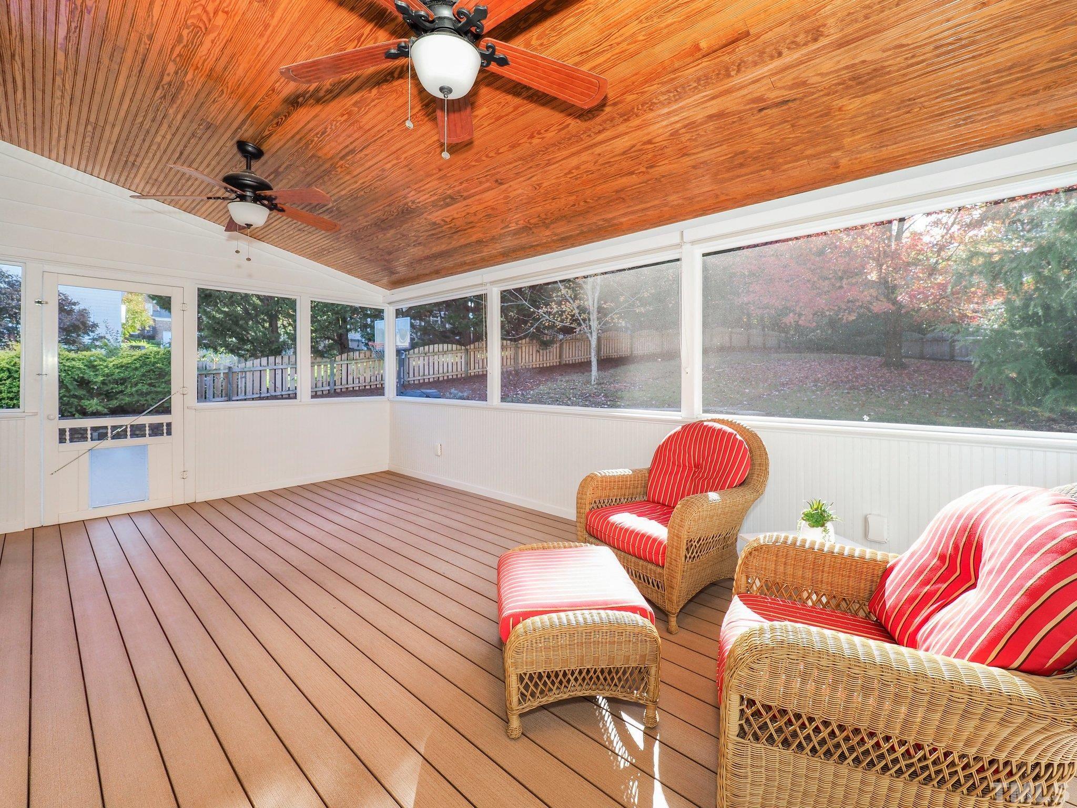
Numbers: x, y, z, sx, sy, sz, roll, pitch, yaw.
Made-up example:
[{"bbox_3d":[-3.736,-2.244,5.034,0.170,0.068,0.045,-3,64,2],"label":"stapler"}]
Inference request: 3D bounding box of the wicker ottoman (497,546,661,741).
[{"bbox_3d":[0.120,0.921,1.836,0.560,0.440,0.630,0,3,-7],"label":"wicker ottoman"}]

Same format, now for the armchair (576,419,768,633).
[{"bbox_3d":[0.829,0.616,2.671,0.860,0.975,0.770,-1,4,-34],"label":"armchair"}]

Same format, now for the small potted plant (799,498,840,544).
[{"bbox_3d":[1.331,0.580,2.065,0.170,0.220,0.170,3,4,33],"label":"small potted plant"}]

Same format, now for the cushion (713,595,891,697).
[{"bbox_3d":[0.834,0.781,1.201,0.590,0.150,0.560,2,3,27],"label":"cushion"}]

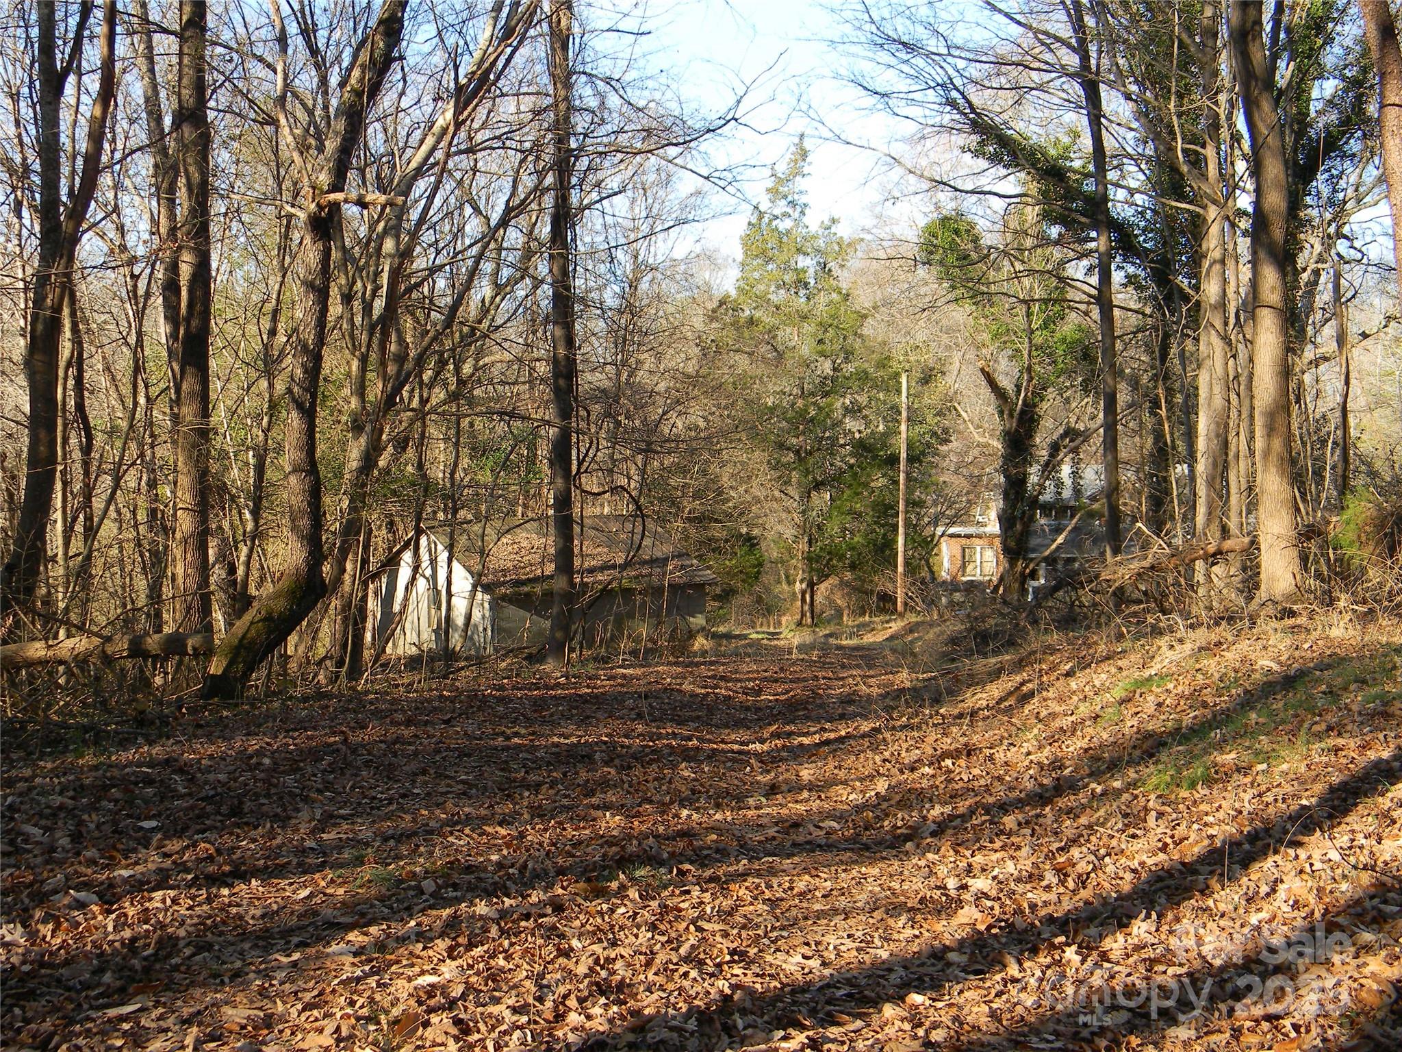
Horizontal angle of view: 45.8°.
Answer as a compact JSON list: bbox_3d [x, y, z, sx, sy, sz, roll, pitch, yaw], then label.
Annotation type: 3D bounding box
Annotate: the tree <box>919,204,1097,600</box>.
[{"bbox_3d":[8.326,-3.354,45.000,4.808,10.715,4.600,0,-1,0],"label":"tree"}]

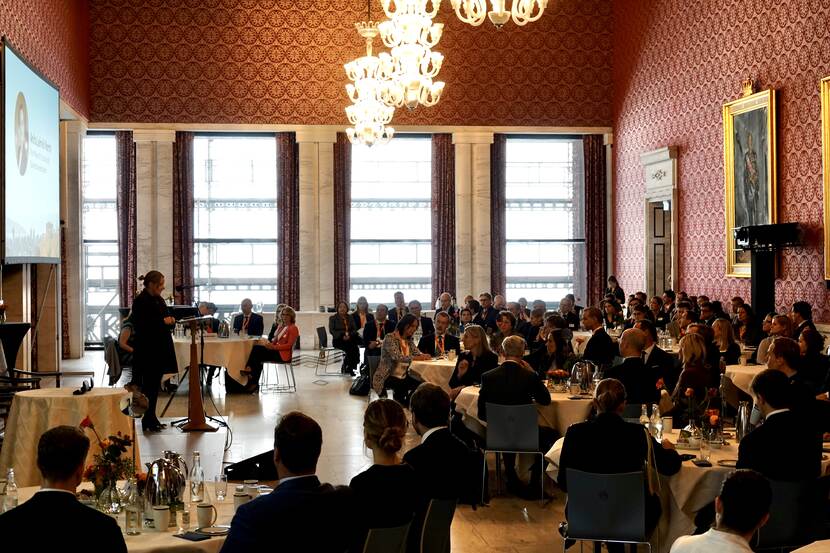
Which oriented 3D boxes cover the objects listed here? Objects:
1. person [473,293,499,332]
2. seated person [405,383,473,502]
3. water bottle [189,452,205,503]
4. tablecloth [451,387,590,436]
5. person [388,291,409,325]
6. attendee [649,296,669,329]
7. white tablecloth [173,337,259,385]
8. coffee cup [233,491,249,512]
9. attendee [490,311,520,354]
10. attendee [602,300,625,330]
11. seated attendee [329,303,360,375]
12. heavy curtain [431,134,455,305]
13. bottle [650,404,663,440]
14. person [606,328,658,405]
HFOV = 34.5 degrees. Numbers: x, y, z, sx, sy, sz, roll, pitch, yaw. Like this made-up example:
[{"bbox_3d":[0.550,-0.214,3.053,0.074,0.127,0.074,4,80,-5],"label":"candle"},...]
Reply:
[{"bbox_3d":[1.170,0.974,22.300,0.530,1.320,0.780,0,1,9],"label":"person"},{"bbox_3d":[-0.010,1.149,6.270,0.800,1.310,0.540,1,1,38],"label":"seated person"},{"bbox_3d":[-1.030,0.954,6.320,0.072,0.237,0.072,0,1,0],"label":"water bottle"},{"bbox_3d":[1.238,1.330,12.129,1.800,0.550,1.800,0,1,0],"label":"tablecloth"},{"bbox_3d":[-0.300,0.958,24.100,0.520,1.320,0.780,0,1,7],"label":"person"},{"bbox_3d":[4.090,1.035,22.533,0.750,1.280,0.500,-1,1,-41],"label":"attendee"},{"bbox_3d":[-3.319,1.356,21.112,1.780,0.750,1.780,0,1,0],"label":"white tablecloth"},{"bbox_3d":[-0.795,1.057,6.161,0.090,0.096,0.075,0,1,0],"label":"coffee cup"},{"bbox_3d":[1.050,1.067,15.800,0.520,1.260,0.780,0,1,20],"label":"attendee"},{"bbox_3d":[3.260,1.018,21.900,0.500,1.240,0.780,0,1,27],"label":"attendee"},{"bbox_3d":[-1.180,1.026,22.550,0.500,1.210,0.800,0,1,-9],"label":"seated attendee"},{"bbox_3d":[0.600,-1.100,28.800,0.500,3.950,0.250,0,1,-6],"label":"heavy curtain"},{"bbox_3d":[1.502,0.905,8.300,0.070,0.235,0.070,0,1,-7],"label":"bottle"},{"bbox_3d":[1.660,1.080,10.800,0.560,1.330,0.800,0,1,-22],"label":"person"}]

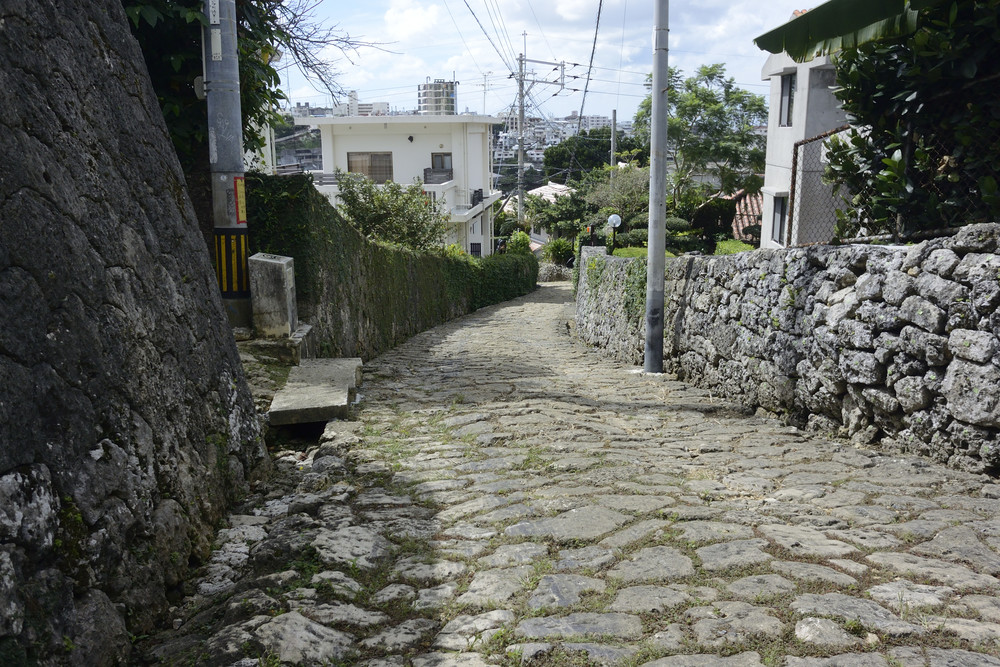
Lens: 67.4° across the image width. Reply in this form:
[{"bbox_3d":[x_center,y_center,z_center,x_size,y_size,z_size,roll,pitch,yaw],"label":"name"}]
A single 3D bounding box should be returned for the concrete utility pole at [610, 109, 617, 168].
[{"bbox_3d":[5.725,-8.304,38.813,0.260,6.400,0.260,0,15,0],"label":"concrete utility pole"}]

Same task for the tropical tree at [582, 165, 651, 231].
[{"bbox_3d":[3.211,-3.662,20.500,1.900,2.100,1.800,0,15,0],"label":"tropical tree"}]

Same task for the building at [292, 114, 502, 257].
[{"bbox_3d":[-3.600,-5.079,28.991,6.200,6.200,8.400,2,15,8],"label":"building"}]

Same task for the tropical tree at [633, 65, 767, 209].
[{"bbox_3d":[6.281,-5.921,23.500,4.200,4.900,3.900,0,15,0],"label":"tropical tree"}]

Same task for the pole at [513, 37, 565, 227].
[{"bbox_3d":[1.875,-9.449,37.500,0.700,9.300,2.900,12,19,38],"label":"pole"}]

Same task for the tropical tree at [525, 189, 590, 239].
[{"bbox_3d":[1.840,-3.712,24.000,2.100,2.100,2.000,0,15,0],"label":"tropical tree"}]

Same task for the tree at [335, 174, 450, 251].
[{"bbox_3d":[-2.097,-2.165,14.500,2.150,2.000,2.000,0,15,0],"label":"tree"}]

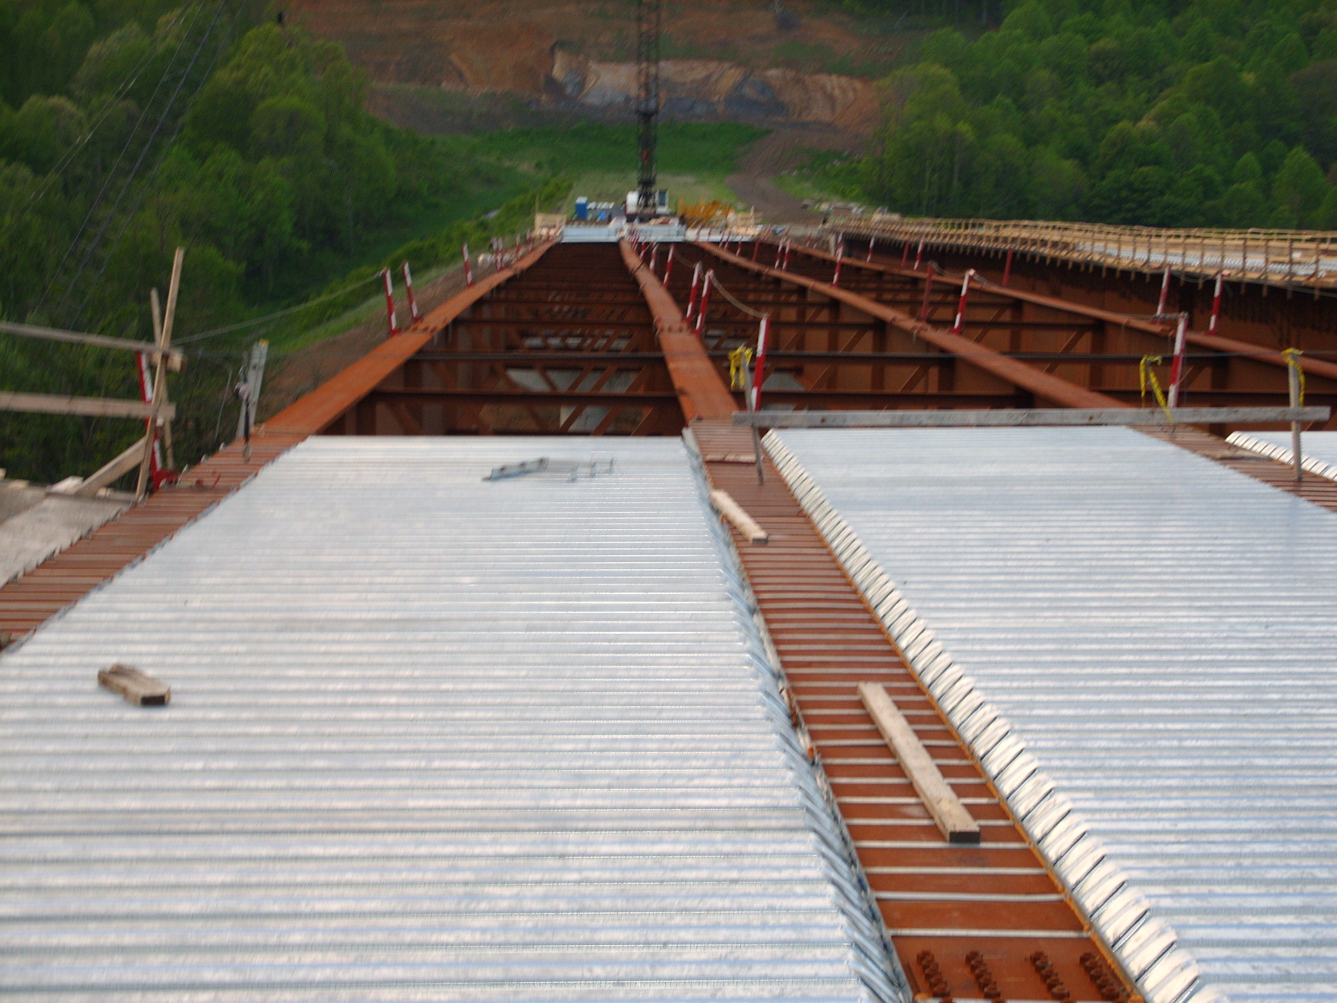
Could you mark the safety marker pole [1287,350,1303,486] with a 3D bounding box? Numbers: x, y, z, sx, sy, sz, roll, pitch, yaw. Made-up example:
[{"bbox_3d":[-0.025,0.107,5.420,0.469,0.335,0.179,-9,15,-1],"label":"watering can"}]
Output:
[{"bbox_3d":[4.267,-0.582,19.705,0.060,0.906,0.055,-4,6,0],"label":"safety marker pole"}]

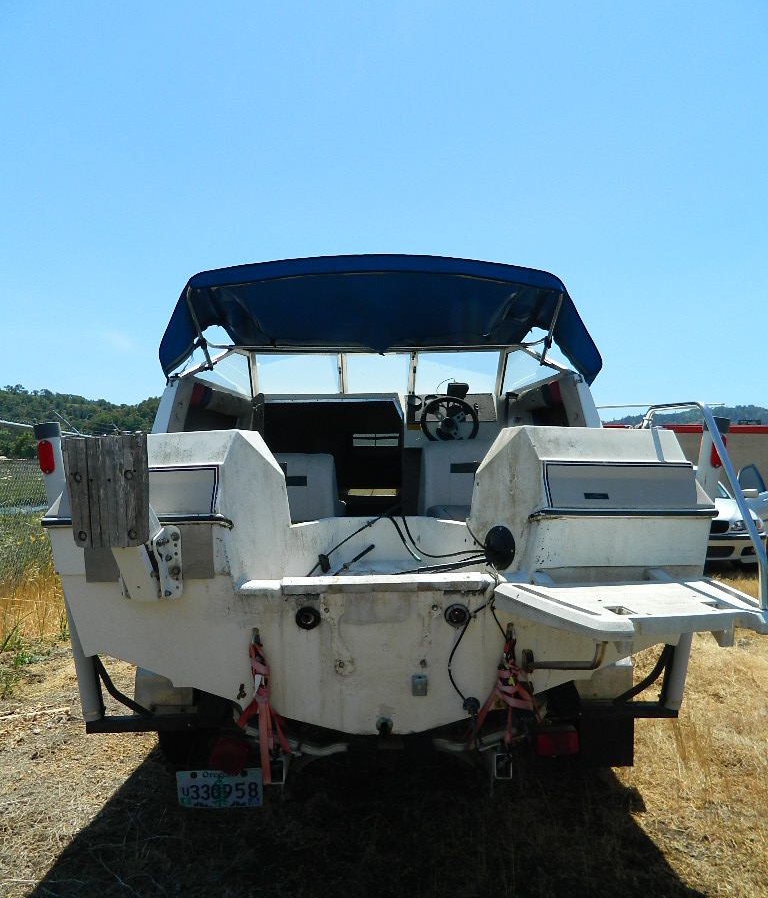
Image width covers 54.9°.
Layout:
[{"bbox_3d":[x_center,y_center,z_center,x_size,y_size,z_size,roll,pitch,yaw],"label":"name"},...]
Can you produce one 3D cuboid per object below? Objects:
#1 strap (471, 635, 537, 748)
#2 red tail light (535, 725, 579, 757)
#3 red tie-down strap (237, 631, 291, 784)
[{"bbox_3d":[0.393,0.795,2.420,0.205,0.345,0.150,0,1,-2],"label":"strap"},{"bbox_3d":[0.582,0.988,2.500,0.138,0.090,0.070,0,1,-2],"label":"red tail light"},{"bbox_3d":[-0.388,0.832,2.380,0.165,0.470,0.160,0,1,-2],"label":"red tie-down strap"}]

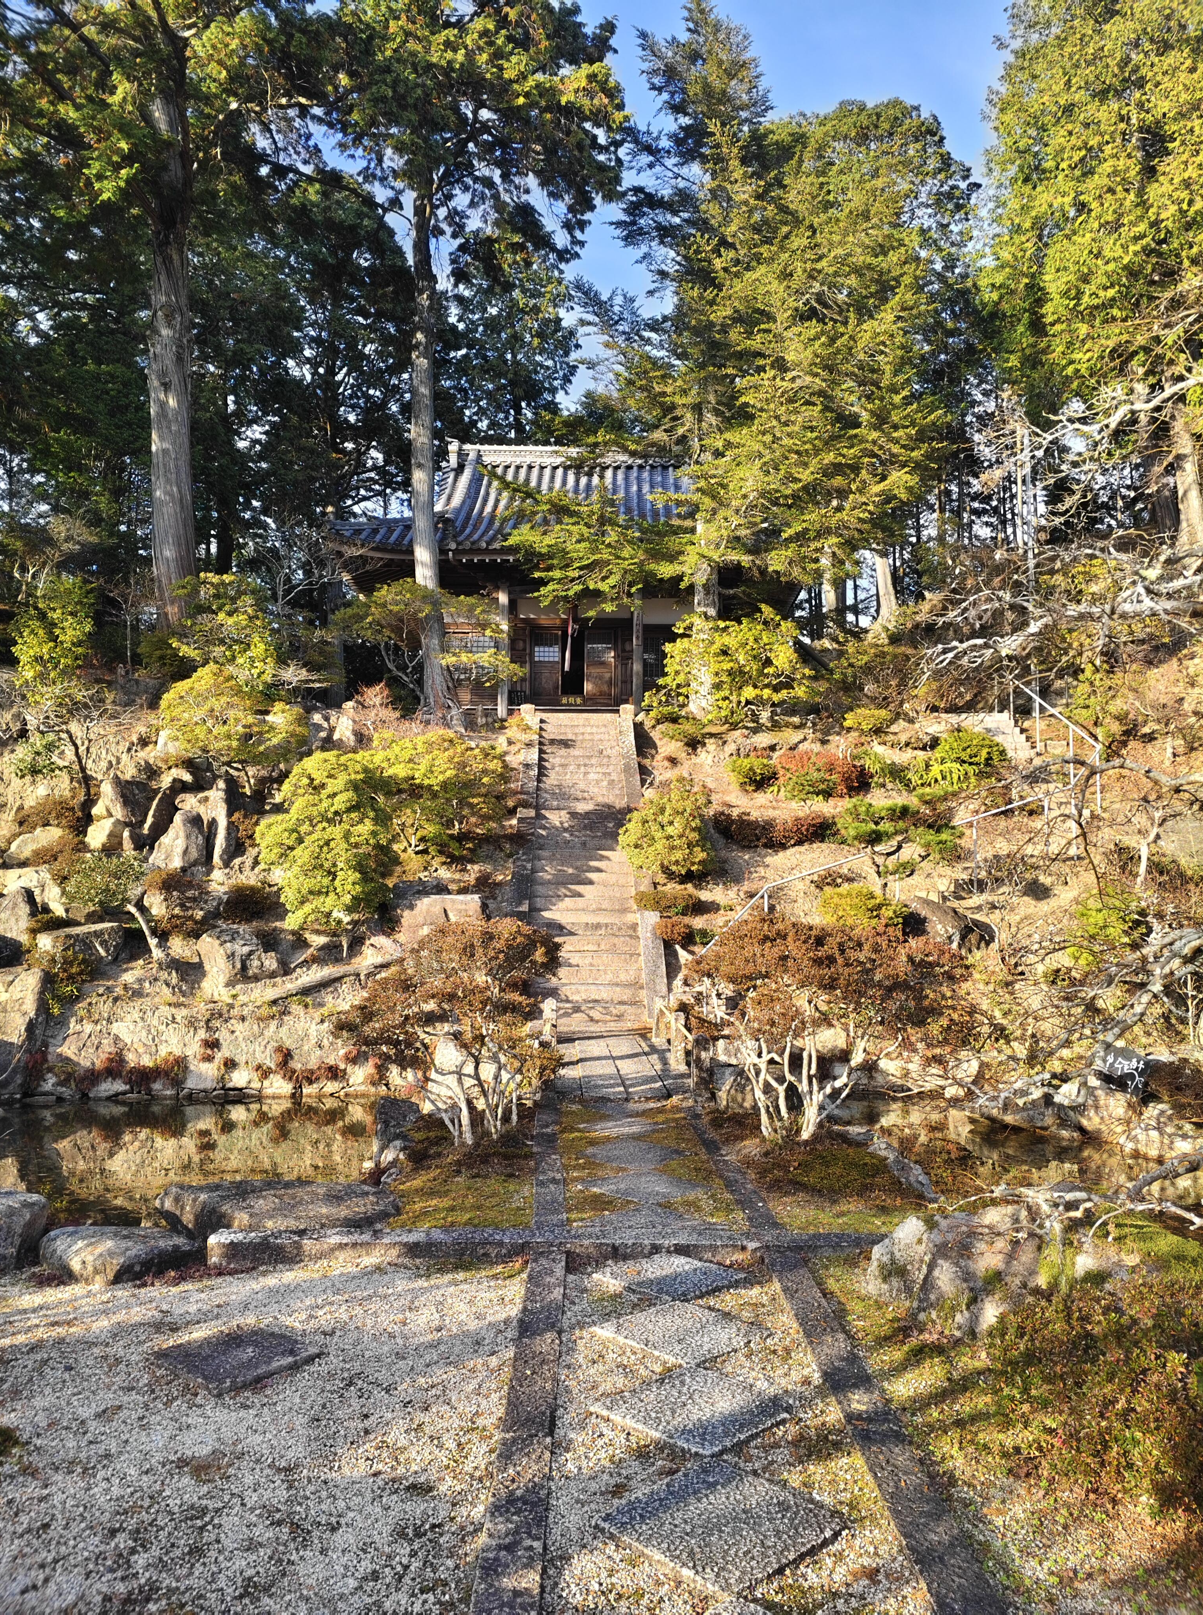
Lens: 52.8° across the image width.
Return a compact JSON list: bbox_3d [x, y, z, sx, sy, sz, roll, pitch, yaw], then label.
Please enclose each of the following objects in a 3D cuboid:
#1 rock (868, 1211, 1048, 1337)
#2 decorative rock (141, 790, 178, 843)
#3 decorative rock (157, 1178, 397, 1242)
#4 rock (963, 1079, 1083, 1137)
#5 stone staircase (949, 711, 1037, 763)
[{"bbox_3d":[1.675,2.100,5.750,0.830,0.430,0.700,0,-1,0],"label":"rock"},{"bbox_3d":[-5.906,0.126,16.200,0.500,0.740,0.500,0,-5,0],"label":"decorative rock"},{"bbox_3d":[-1.634,2.060,6.100,1.170,0.280,0.700,0,-5,0],"label":"decorative rock"},{"bbox_3d":[4.232,3.020,12.200,1.153,0.589,0.750,0,-1,0],"label":"rock"},{"bbox_3d":[6.260,-1.117,19.700,1.150,0.950,1.400,0,-5,0],"label":"stone staircase"}]

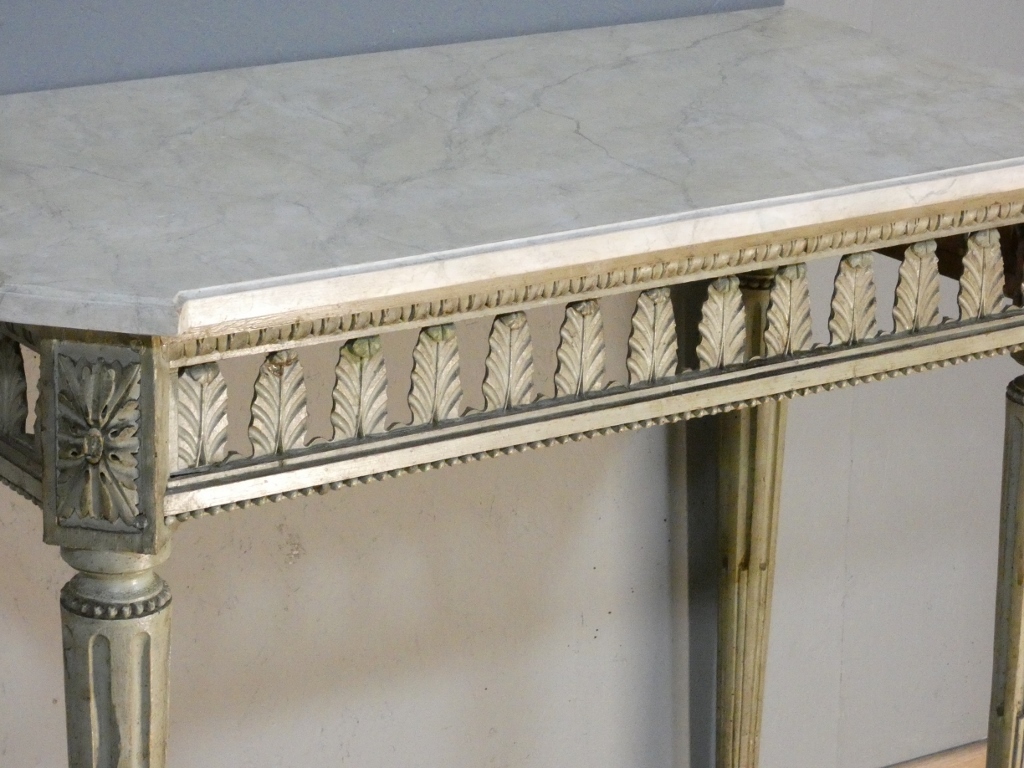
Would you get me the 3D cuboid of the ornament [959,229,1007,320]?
[{"bbox_3d":[0.391,-0.092,2.879,0.047,0.076,0.015,-11,22,-33],"label":"ornament"}]

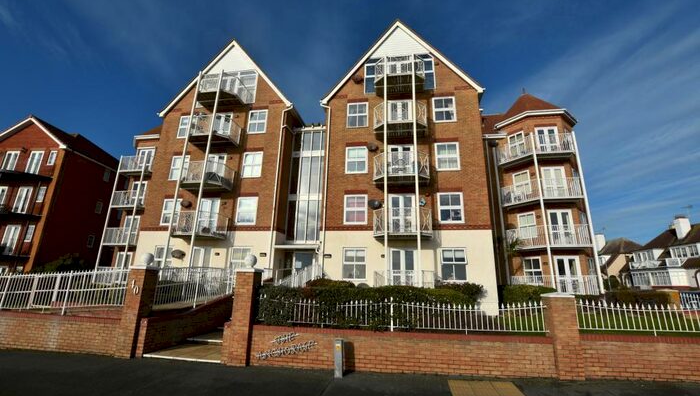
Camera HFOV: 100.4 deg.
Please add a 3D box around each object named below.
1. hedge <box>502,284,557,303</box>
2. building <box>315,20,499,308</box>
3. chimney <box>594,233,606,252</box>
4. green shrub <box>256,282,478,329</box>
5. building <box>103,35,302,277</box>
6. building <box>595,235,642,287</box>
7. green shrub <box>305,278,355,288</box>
[{"bbox_3d":[8.423,4.709,13.553,2.500,1.100,1.400,-1,-15,11],"label":"hedge"},{"bbox_3d":[3.277,-1.745,18.741,8.600,15.900,9.500,-1,-15,11],"label":"building"},{"bbox_3d":[34.374,6.148,40.000,0.950,2.400,0.750,-1,-15,11],"label":"chimney"},{"bbox_3d":[0.523,2.620,6.996,4.900,1.100,1.800,1,-14,4],"label":"green shrub"},{"bbox_3d":[-9.762,-1.387,21.887,14.100,16.000,11.000,-1,-15,11],"label":"building"},{"bbox_3d":[36.863,9.006,38.399,7.000,7.400,7.400,-3,-15,16],"label":"building"},{"bbox_3d":[-0.886,3.971,12.274,2.100,1.150,1.500,-1,-15,11],"label":"green shrub"}]

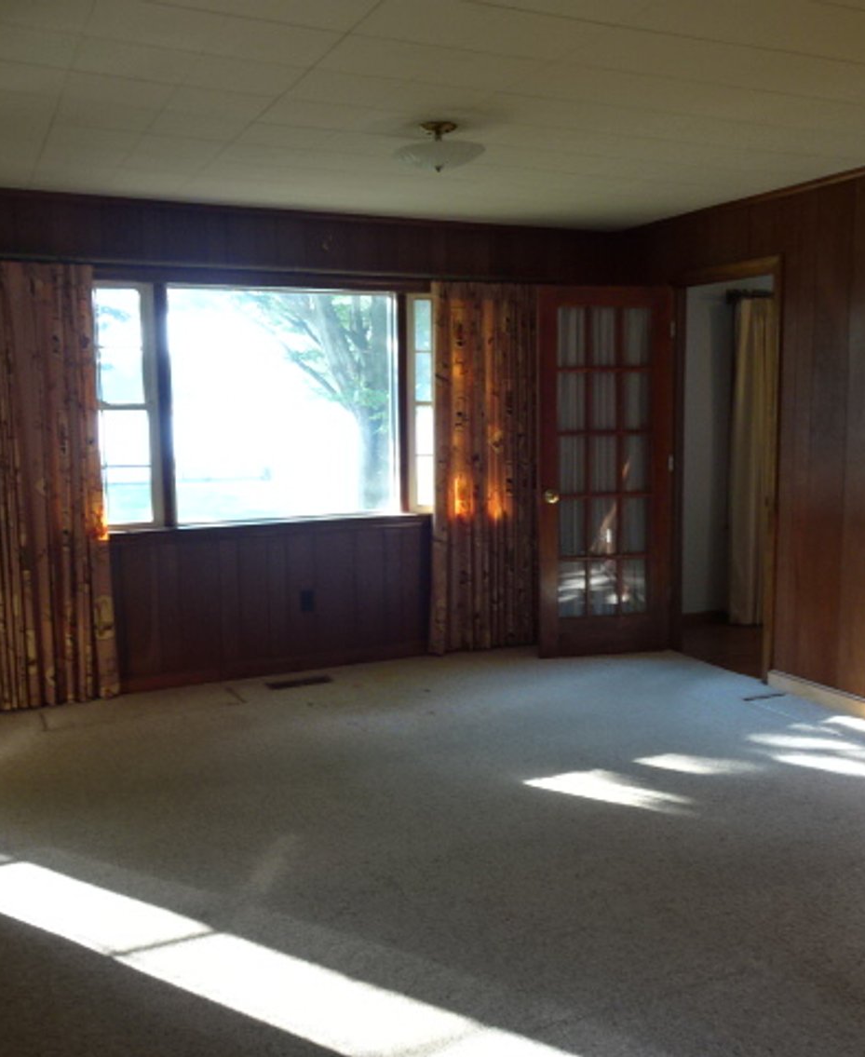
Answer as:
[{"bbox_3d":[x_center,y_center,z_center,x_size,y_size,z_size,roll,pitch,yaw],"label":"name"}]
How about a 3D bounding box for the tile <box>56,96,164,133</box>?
[{"bbox_3d":[-1.101,-1.394,3.293,0.305,0.018,0.305,-5,8,-26],"label":"tile"}]

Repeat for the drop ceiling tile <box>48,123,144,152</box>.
[{"bbox_3d":[-1.232,-1.426,3.561,0.305,0.018,0.305,-5,8,-26],"label":"drop ceiling tile"}]

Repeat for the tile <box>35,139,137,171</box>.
[{"bbox_3d":[-1.339,-1.446,3.774,0.308,0.020,0.308,-4,8,-25],"label":"tile"}]

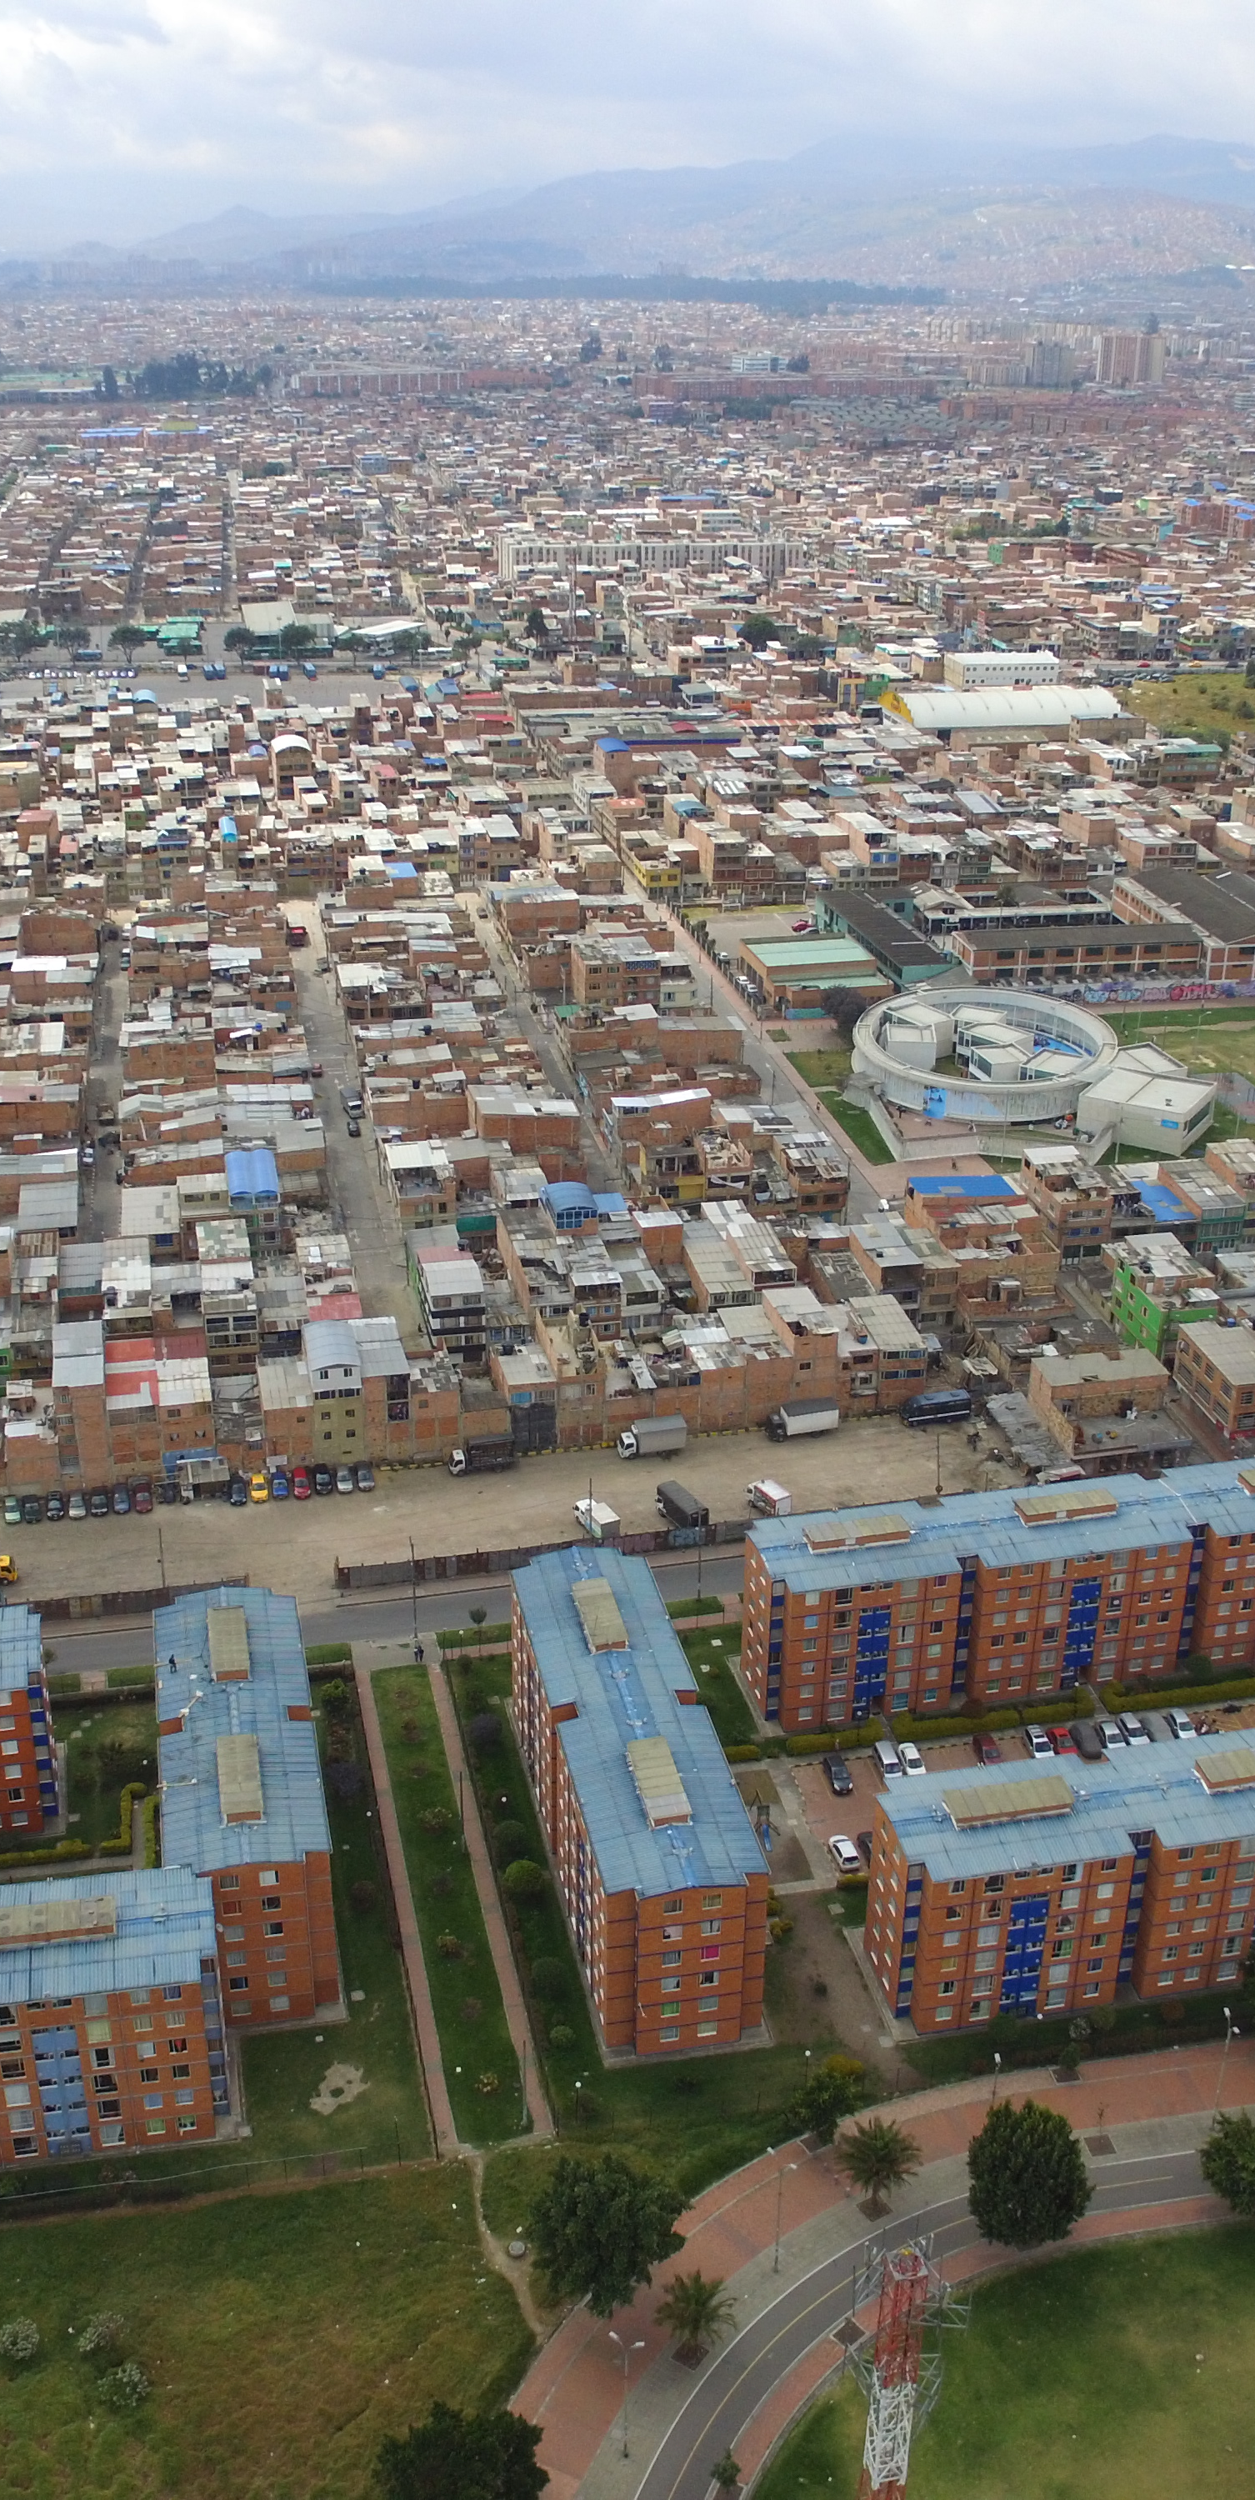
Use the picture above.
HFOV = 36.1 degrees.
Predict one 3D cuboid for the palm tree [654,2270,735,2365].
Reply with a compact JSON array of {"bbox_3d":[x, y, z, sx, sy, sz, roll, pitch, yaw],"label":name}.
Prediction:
[{"bbox_3d":[4.232,65.040,116.657,4.900,5.400,4.900,1,26,0],"label":"palm tree"}]

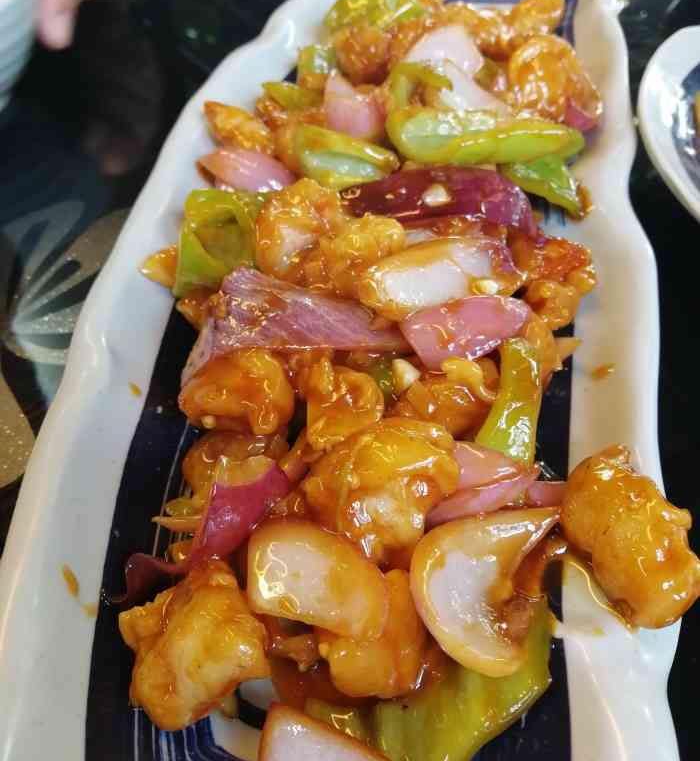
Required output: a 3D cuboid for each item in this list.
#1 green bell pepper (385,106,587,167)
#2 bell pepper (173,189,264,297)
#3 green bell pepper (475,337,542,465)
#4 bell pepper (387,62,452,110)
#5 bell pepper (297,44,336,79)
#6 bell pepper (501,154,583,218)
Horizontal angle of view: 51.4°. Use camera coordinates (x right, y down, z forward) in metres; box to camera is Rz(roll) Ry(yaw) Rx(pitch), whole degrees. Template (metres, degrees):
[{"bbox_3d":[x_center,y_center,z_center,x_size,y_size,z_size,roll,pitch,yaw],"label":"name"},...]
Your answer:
[{"bbox_3d":[0.059,-0.108,0.323,0.084,0.023,0.024,1,60,3],"label":"green bell pepper"},{"bbox_3d":[-0.056,-0.057,0.310,0.035,0.032,0.037,-14,60,-6],"label":"bell pepper"},{"bbox_3d":[0.059,0.007,0.269,0.022,0.020,0.052,12,61,9],"label":"green bell pepper"},{"bbox_3d":[0.032,-0.135,0.337,0.027,0.022,0.019,-10,60,-3],"label":"bell pepper"},{"bbox_3d":[-0.016,-0.163,0.377,0.021,0.020,0.018,-1,60,2],"label":"bell pepper"},{"bbox_3d":[0.086,-0.089,0.329,0.032,0.022,0.021,30,65,19],"label":"bell pepper"}]

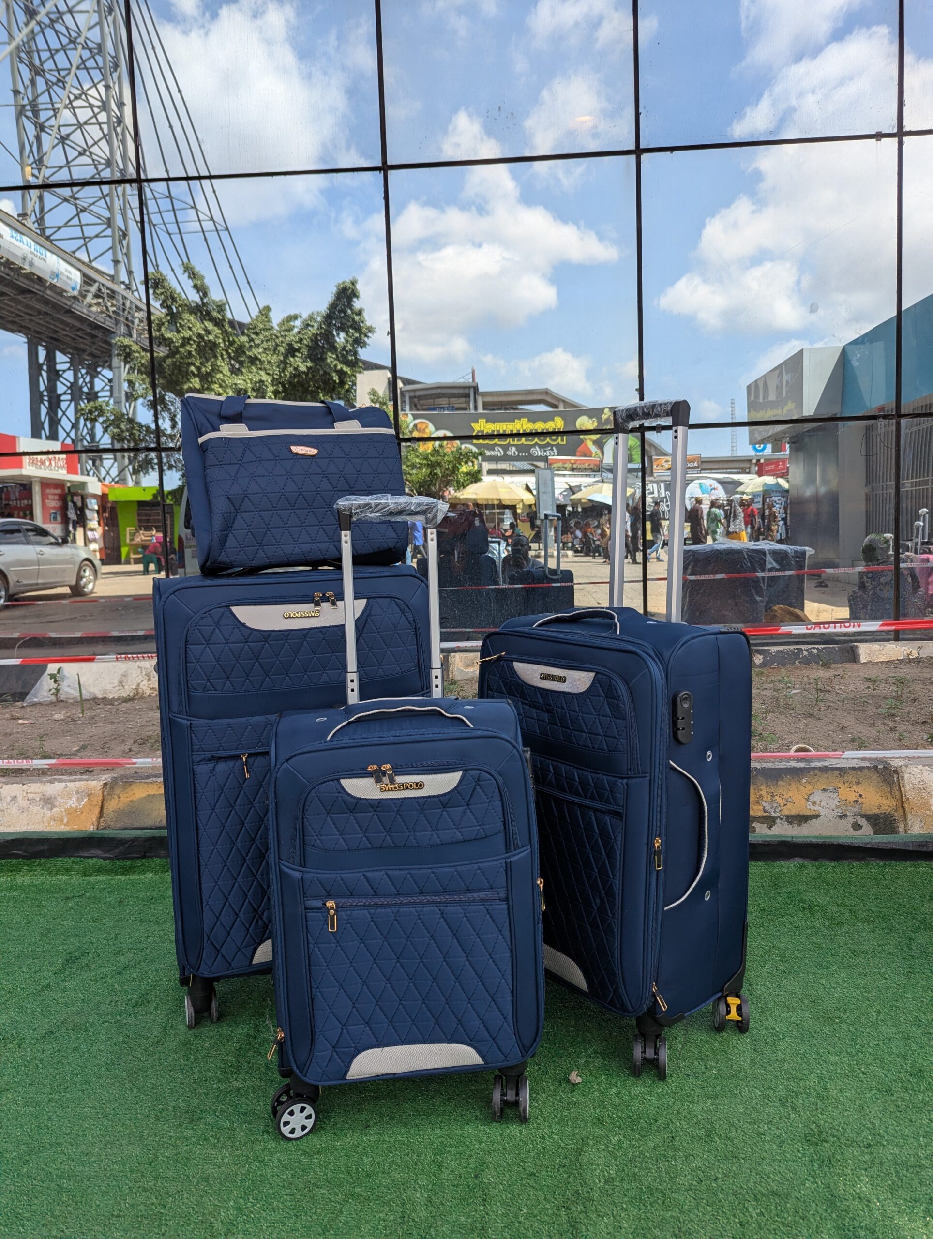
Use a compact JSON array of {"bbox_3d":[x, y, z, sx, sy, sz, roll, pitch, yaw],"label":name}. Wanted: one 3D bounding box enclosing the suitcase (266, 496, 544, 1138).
[{"bbox_3d":[-0.091,0.272,1.256,0.365,0.900,0.215,-3,5,-6],"label":"suitcase"}]

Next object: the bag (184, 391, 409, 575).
[{"bbox_3d":[-0.312,-0.240,1.566,0.385,0.310,0.210,-3,5,-14],"label":"bag"}]

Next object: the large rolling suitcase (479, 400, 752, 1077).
[{"bbox_3d":[0.239,0.163,1.472,0.255,1.055,0.410,-6,6,-40],"label":"large rolling suitcase"}]

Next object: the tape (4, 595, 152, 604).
[{"bbox_3d":[-2.414,-0.123,5.350,1.000,0.050,0.020,-2,5,-3],"label":"tape"}]

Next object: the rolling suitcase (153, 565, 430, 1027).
[{"bbox_3d":[-0.298,0.303,1.615,0.455,0.790,0.295,-3,5,-10],"label":"rolling suitcase"}]

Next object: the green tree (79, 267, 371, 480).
[{"bbox_3d":[-6.102,-5.087,22.000,7.500,8.100,6.500,-3,5,-15],"label":"green tree"}]

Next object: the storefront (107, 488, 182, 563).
[{"bbox_3d":[-10.508,-3.040,28.000,2.600,2.500,2.200,-4,5,-18],"label":"storefront"}]

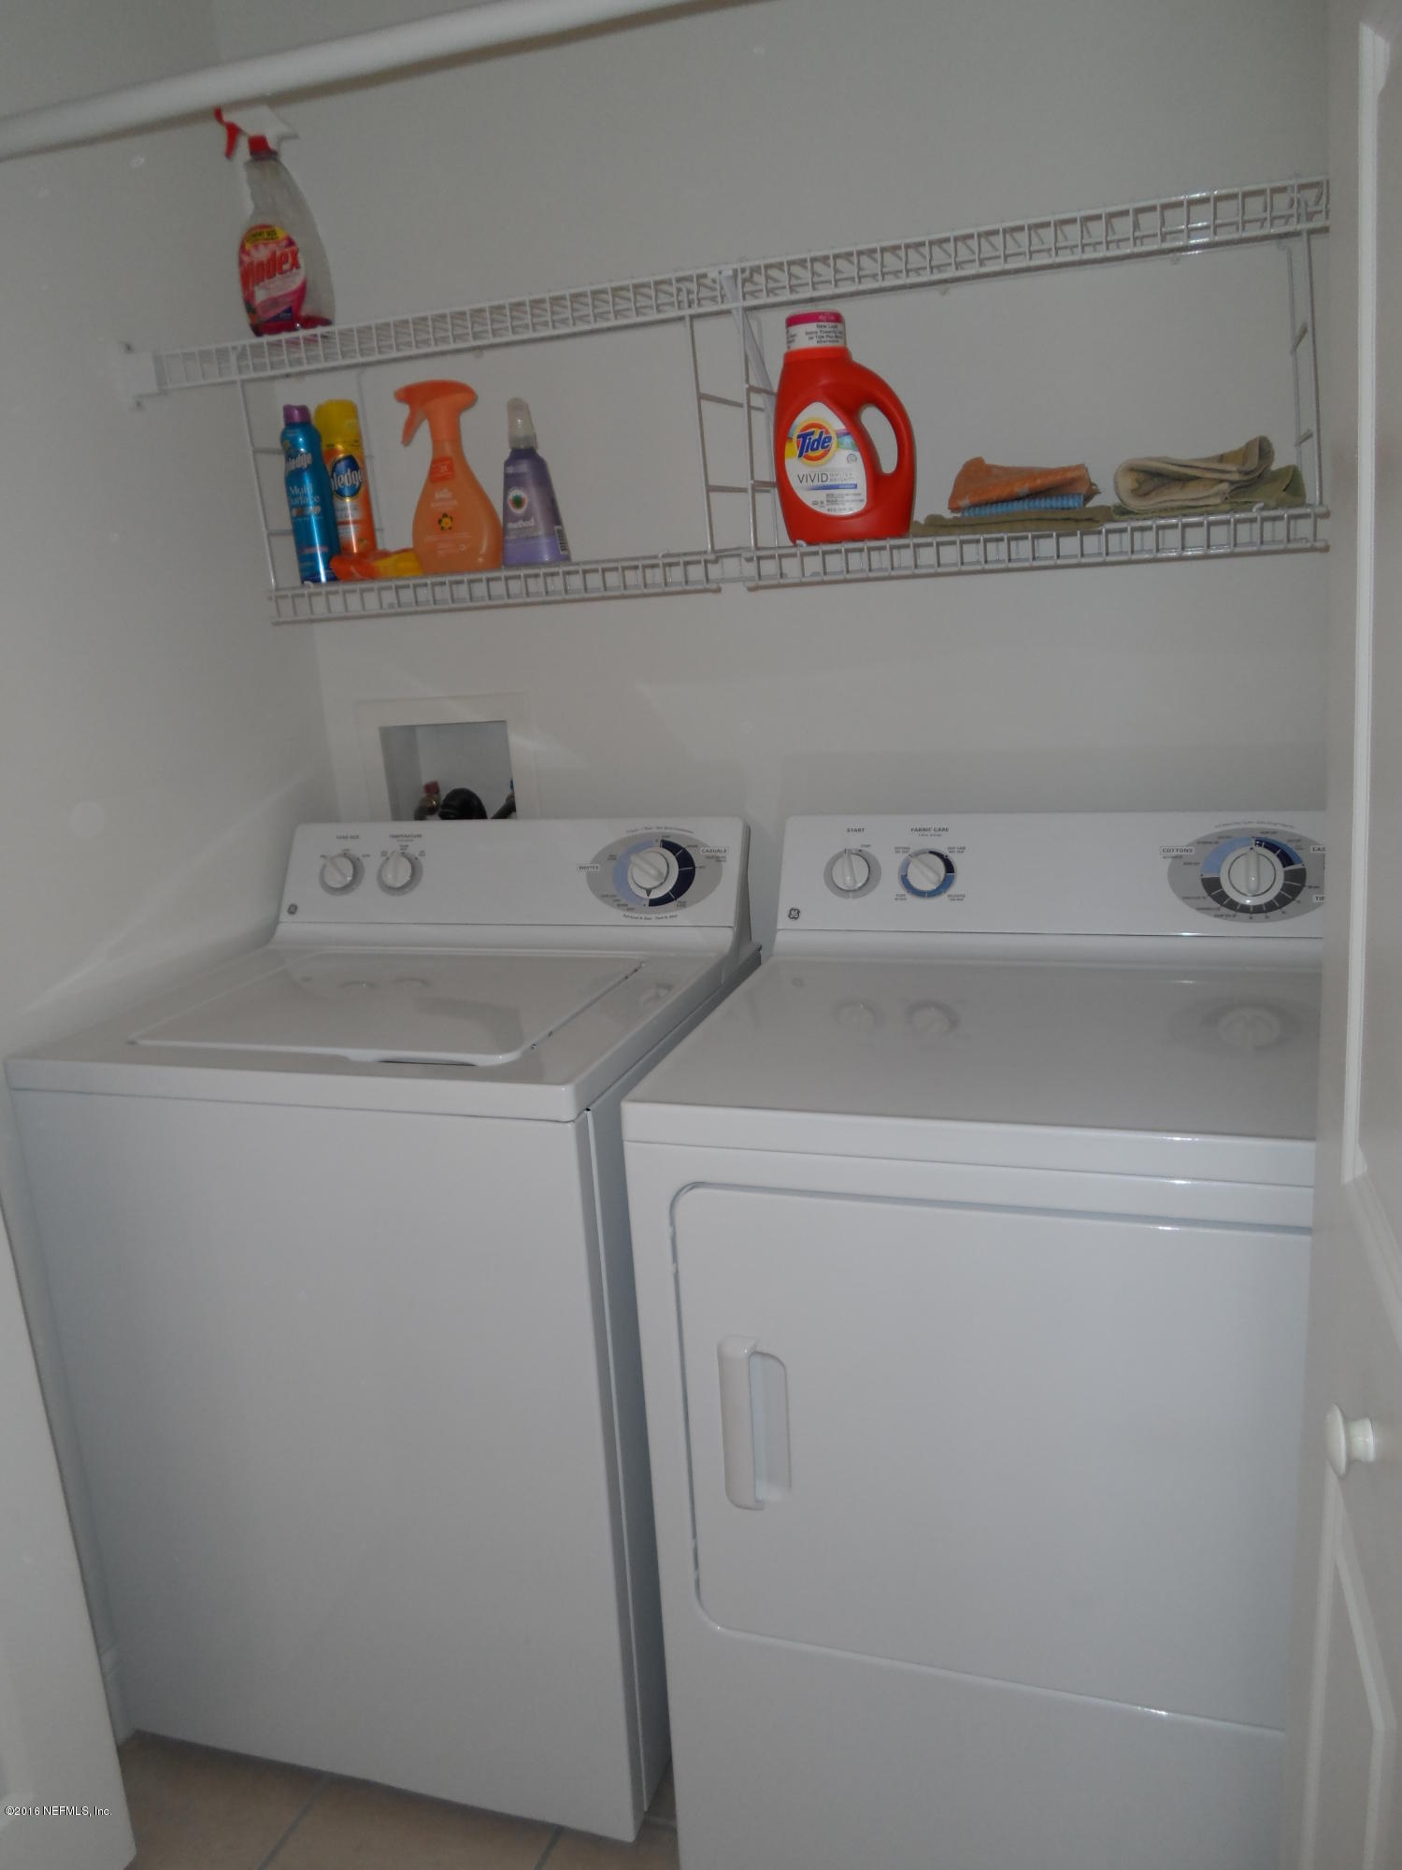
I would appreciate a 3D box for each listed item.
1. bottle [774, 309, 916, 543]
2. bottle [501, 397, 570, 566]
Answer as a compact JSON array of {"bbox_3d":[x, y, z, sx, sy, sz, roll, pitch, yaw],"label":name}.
[{"bbox_3d":[0.172,-0.593,1.576,0.160,0.260,0.092,-1,15,12],"label":"bottle"},{"bbox_3d":[-0.208,-0.571,1.705,0.090,0.200,0.063,0,15,16],"label":"bottle"}]

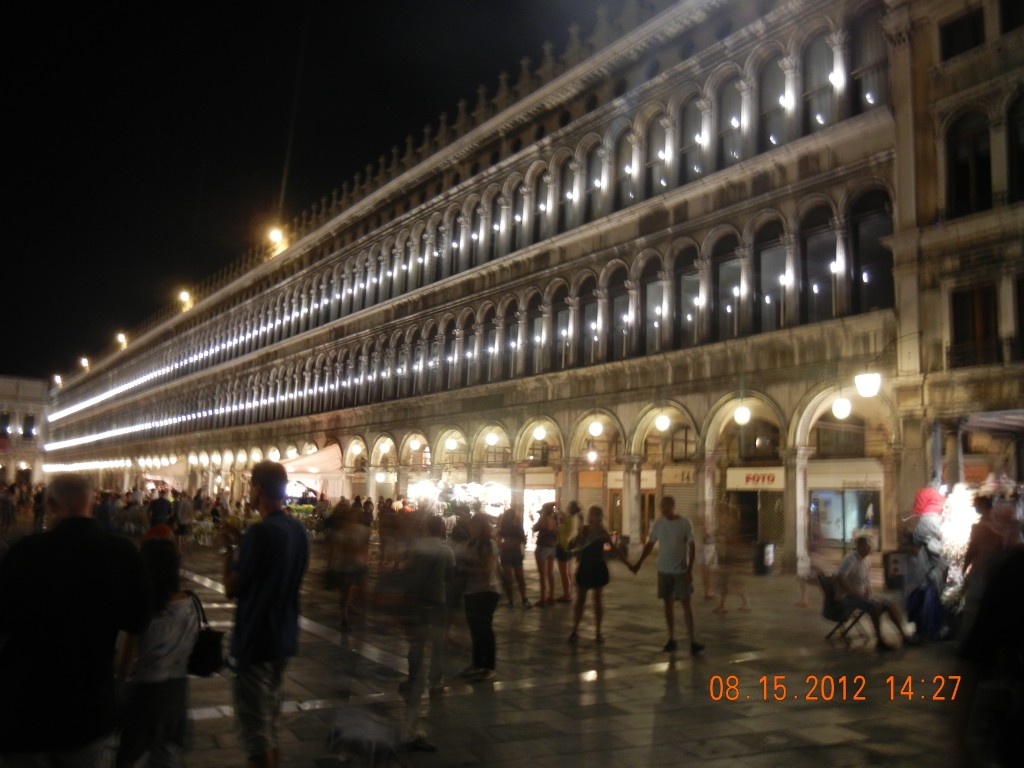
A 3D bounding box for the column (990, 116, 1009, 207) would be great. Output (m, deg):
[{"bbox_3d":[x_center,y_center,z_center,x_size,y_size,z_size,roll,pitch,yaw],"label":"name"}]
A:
[{"bbox_3d":[10.130,-4.617,18.422,0.280,1.960,0.310,8,-10,-34],"label":"column"}]

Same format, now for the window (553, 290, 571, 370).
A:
[{"bbox_3d":[1.767,-1.907,30.919,0.250,2.940,1.060,7,-10,-34],"label":"window"}]

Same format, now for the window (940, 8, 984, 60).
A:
[{"bbox_3d":[9.943,-7.700,19.568,0.200,0.887,0.981,7,-10,-34],"label":"window"}]

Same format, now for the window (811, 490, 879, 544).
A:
[{"bbox_3d":[9.443,3.824,25.321,0.250,1.660,2.300,7,-10,-34],"label":"window"}]

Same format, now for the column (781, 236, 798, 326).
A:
[{"bbox_3d":[7.203,-2.622,22.899,0.383,2.607,0.383,7,-10,-34],"label":"column"}]

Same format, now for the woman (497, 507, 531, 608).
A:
[{"bbox_3d":[0.054,2.889,14.853,0.500,1.630,0.360,6,-9,-27],"label":"woman"}]

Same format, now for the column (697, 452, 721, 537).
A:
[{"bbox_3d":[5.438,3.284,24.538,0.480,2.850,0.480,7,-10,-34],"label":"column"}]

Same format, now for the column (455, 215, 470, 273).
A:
[{"bbox_3d":[-2.042,-5.824,37.093,0.400,2.650,0.390,7,-10,-34],"label":"column"}]

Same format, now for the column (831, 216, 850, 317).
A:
[{"bbox_3d":[7.985,-2.855,21.497,0.360,2.480,0.360,8,-10,-34],"label":"column"}]

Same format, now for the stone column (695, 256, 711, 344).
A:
[{"bbox_3d":[5.518,-2.384,25.314,0.360,2.560,0.360,7,-10,-34],"label":"stone column"}]

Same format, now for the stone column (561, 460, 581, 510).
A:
[{"bbox_3d":[2.006,4.115,29.922,0.545,3.272,0.545,8,-10,-34],"label":"stone column"}]

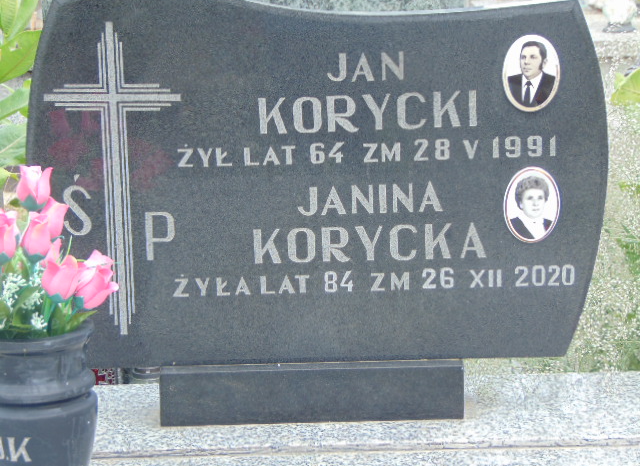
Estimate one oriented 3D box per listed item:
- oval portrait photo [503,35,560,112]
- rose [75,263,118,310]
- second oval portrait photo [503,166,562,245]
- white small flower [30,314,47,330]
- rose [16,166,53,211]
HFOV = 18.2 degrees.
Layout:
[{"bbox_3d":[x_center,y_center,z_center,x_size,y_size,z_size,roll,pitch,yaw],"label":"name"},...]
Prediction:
[{"bbox_3d":[0.326,-0.246,3.080,0.090,0.120,0.010,-1,11,3],"label":"oval portrait photo"},{"bbox_3d":[-0.299,0.071,2.670,0.049,0.062,0.049,36,22,-15],"label":"rose"},{"bbox_3d":[0.332,-0.043,3.120,0.089,0.120,0.010,-1,11,3],"label":"second oval portrait photo"},{"bbox_3d":[-0.378,0.119,2.680,0.021,0.021,0.020,-2,12,0],"label":"white small flower"},{"bbox_3d":[-0.393,-0.061,2.750,0.049,0.063,0.049,3,12,-1],"label":"rose"}]

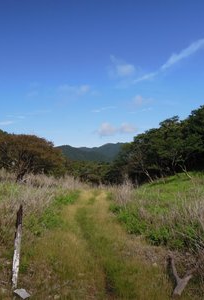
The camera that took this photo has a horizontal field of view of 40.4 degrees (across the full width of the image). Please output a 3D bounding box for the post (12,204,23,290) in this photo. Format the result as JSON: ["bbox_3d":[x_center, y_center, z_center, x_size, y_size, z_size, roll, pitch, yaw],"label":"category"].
[{"bbox_3d":[-1.210,1.400,3.990,0.085,1.200,0.085,4,-4,0],"label":"post"}]

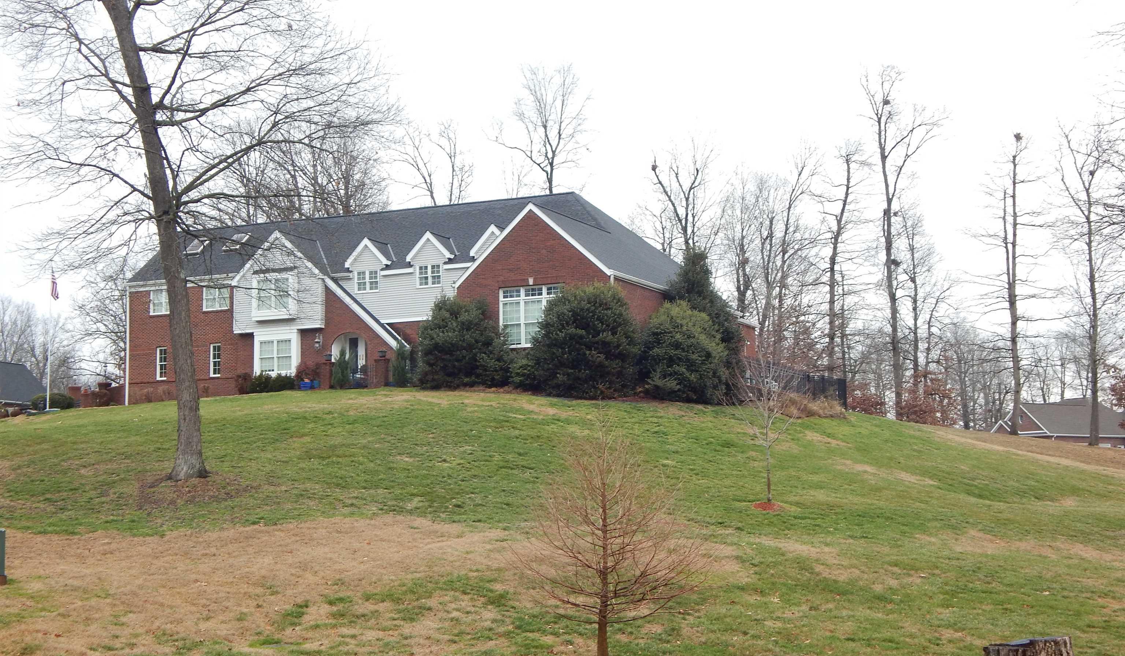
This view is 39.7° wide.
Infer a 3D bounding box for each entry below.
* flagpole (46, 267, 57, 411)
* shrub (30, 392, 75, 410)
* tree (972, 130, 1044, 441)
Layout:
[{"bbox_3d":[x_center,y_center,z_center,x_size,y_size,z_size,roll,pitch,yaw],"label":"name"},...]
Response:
[{"bbox_3d":[-22.924,0.459,70.364,0.552,6.577,0.350,-1,-6,0],"label":"flagpole"},{"bbox_3d":[-23.573,3.389,72.054,2.069,0.975,1.800,-1,-6,0],"label":"shrub"},{"bbox_3d":[21.072,-2.187,74.812,3.294,14.678,3.294,-1,-6,0],"label":"tree"}]

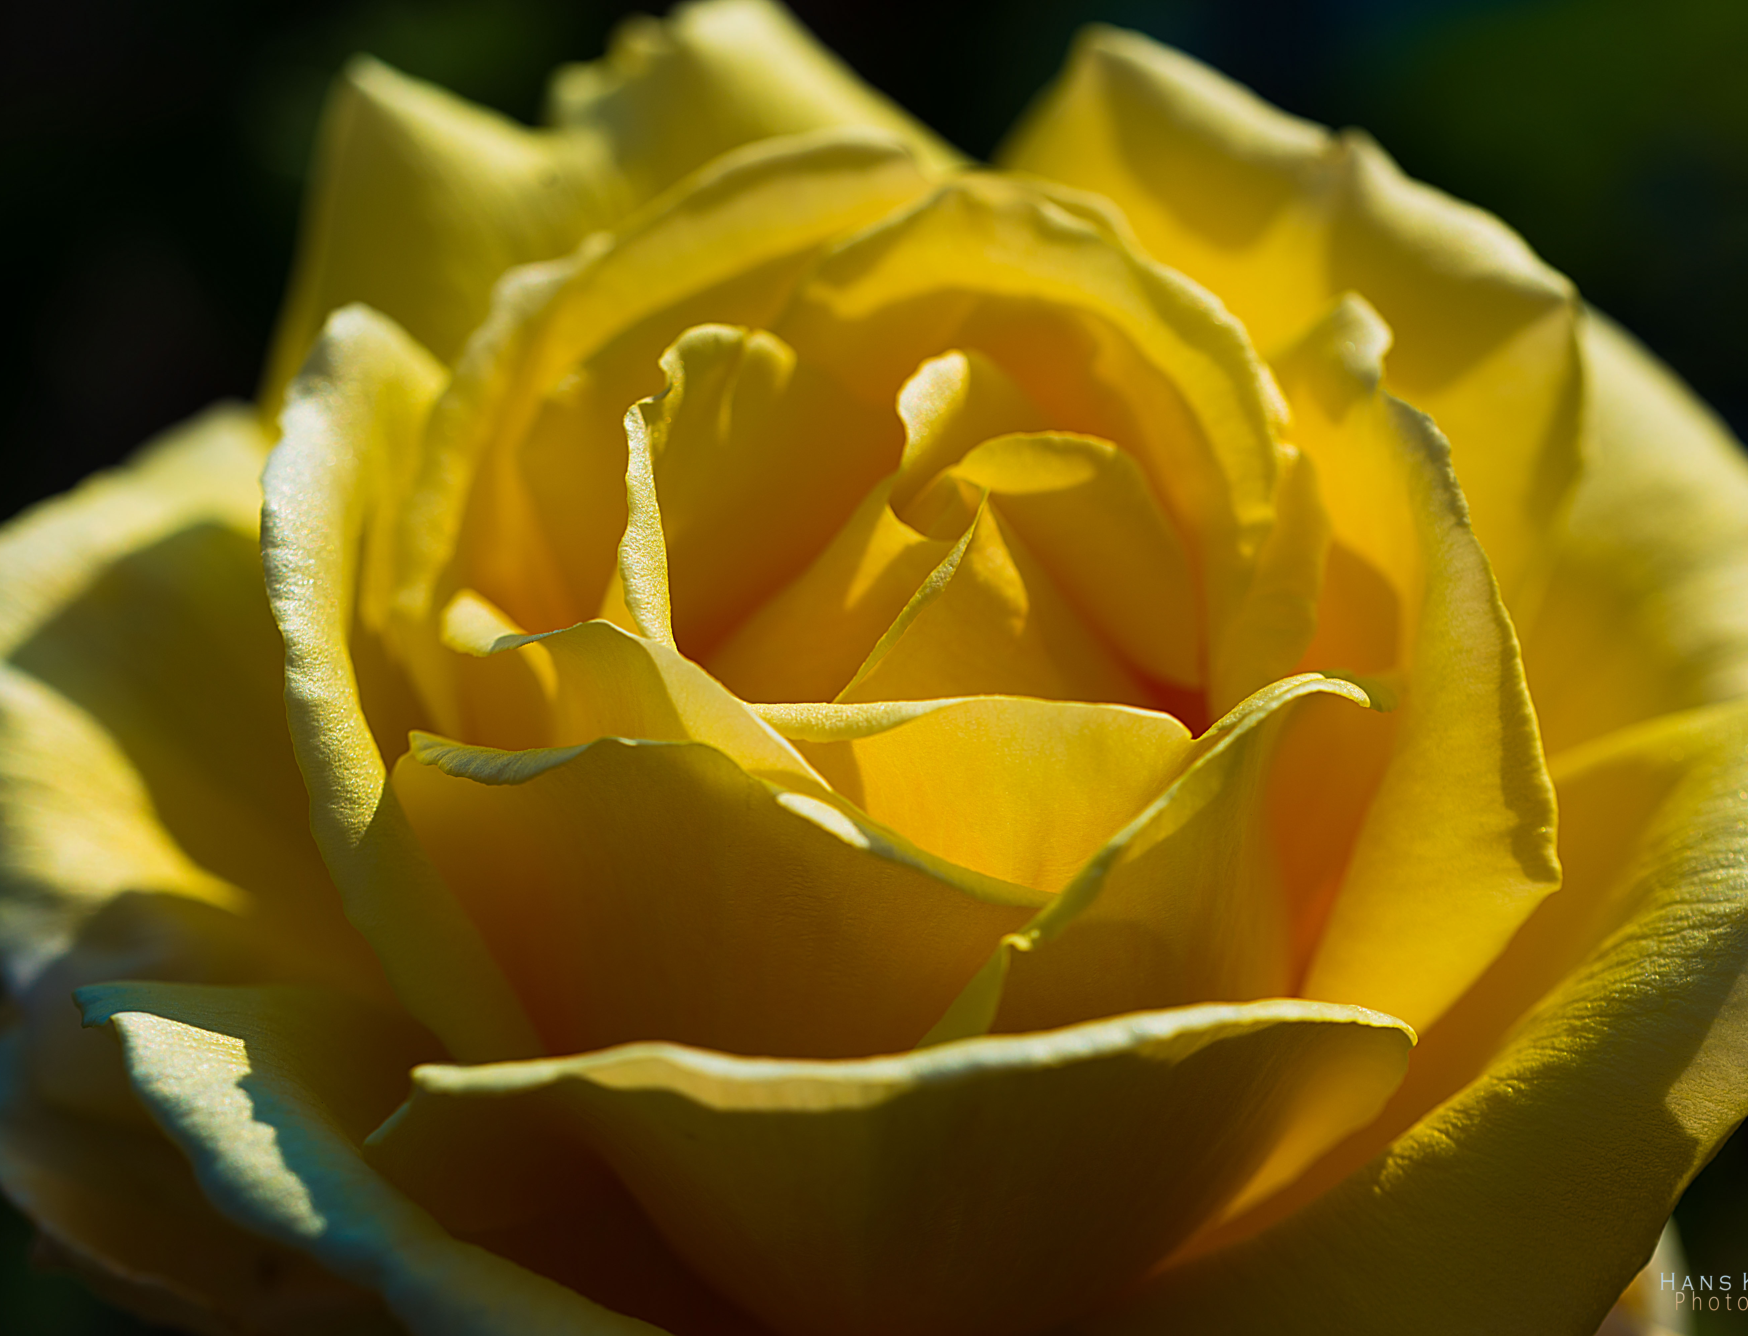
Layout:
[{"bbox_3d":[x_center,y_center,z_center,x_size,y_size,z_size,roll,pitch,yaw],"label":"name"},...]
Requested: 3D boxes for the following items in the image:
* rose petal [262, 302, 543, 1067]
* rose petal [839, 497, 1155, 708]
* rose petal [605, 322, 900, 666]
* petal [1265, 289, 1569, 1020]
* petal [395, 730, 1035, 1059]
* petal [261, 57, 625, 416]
[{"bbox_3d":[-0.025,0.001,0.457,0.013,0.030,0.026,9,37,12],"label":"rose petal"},{"bbox_3d":[0.007,-0.004,0.454,0.017,0.012,0.006,-3,36,-4],"label":"rose petal"},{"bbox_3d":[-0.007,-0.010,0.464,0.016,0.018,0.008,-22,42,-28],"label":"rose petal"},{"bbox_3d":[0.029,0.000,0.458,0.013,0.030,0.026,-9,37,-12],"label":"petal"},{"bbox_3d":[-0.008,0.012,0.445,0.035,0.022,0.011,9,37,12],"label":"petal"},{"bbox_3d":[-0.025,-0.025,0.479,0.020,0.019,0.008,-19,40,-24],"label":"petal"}]

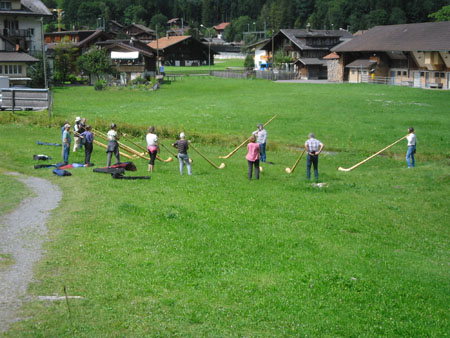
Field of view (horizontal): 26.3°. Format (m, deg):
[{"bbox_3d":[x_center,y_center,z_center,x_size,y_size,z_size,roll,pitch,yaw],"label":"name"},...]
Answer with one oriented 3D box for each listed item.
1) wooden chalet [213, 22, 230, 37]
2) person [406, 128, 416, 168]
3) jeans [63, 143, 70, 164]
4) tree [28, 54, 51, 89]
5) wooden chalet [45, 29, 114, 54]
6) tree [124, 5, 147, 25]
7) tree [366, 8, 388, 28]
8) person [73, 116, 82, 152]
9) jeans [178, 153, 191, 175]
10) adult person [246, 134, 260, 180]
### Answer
[{"bbox_3d":[-1.247,-57.243,400.000,8.500,7.200,8.500,2,7,14],"label":"wooden chalet"},{"bbox_3d":[7.654,-0.874,39.500,0.380,1.700,0.460,0,7,0],"label":"person"},{"bbox_3d":[-7.015,-0.686,42.600,0.330,0.960,0.400,3,8,21],"label":"jeans"},{"bbox_3d":[-23.578,-12.460,123.000,3.100,4.400,3.000,0,7,0],"label":"tree"},{"bbox_3d":[-23.294,-18.319,152.000,12.000,7.800,9.500,6,9,44],"label":"wooden chalet"},{"bbox_3d":[-34.405,-58.423,370.000,8.500,9.500,8.500,0,7,0],"label":"tree"},{"bbox_3d":[49.117,-47.829,310.000,7.000,8.000,6.800,0,7,0],"label":"tree"},{"bbox_3d":[-7.386,-1.715,48.200,0.450,1.760,0.500,3,8,24],"label":"person"},{"bbox_3d":[-1.550,-0.183,37.400,0.480,0.860,0.320,2,7,18],"label":"jeans"},{"bbox_3d":[1.066,-0.408,36.000,0.470,1.630,0.330,0,7,7],"label":"adult person"}]

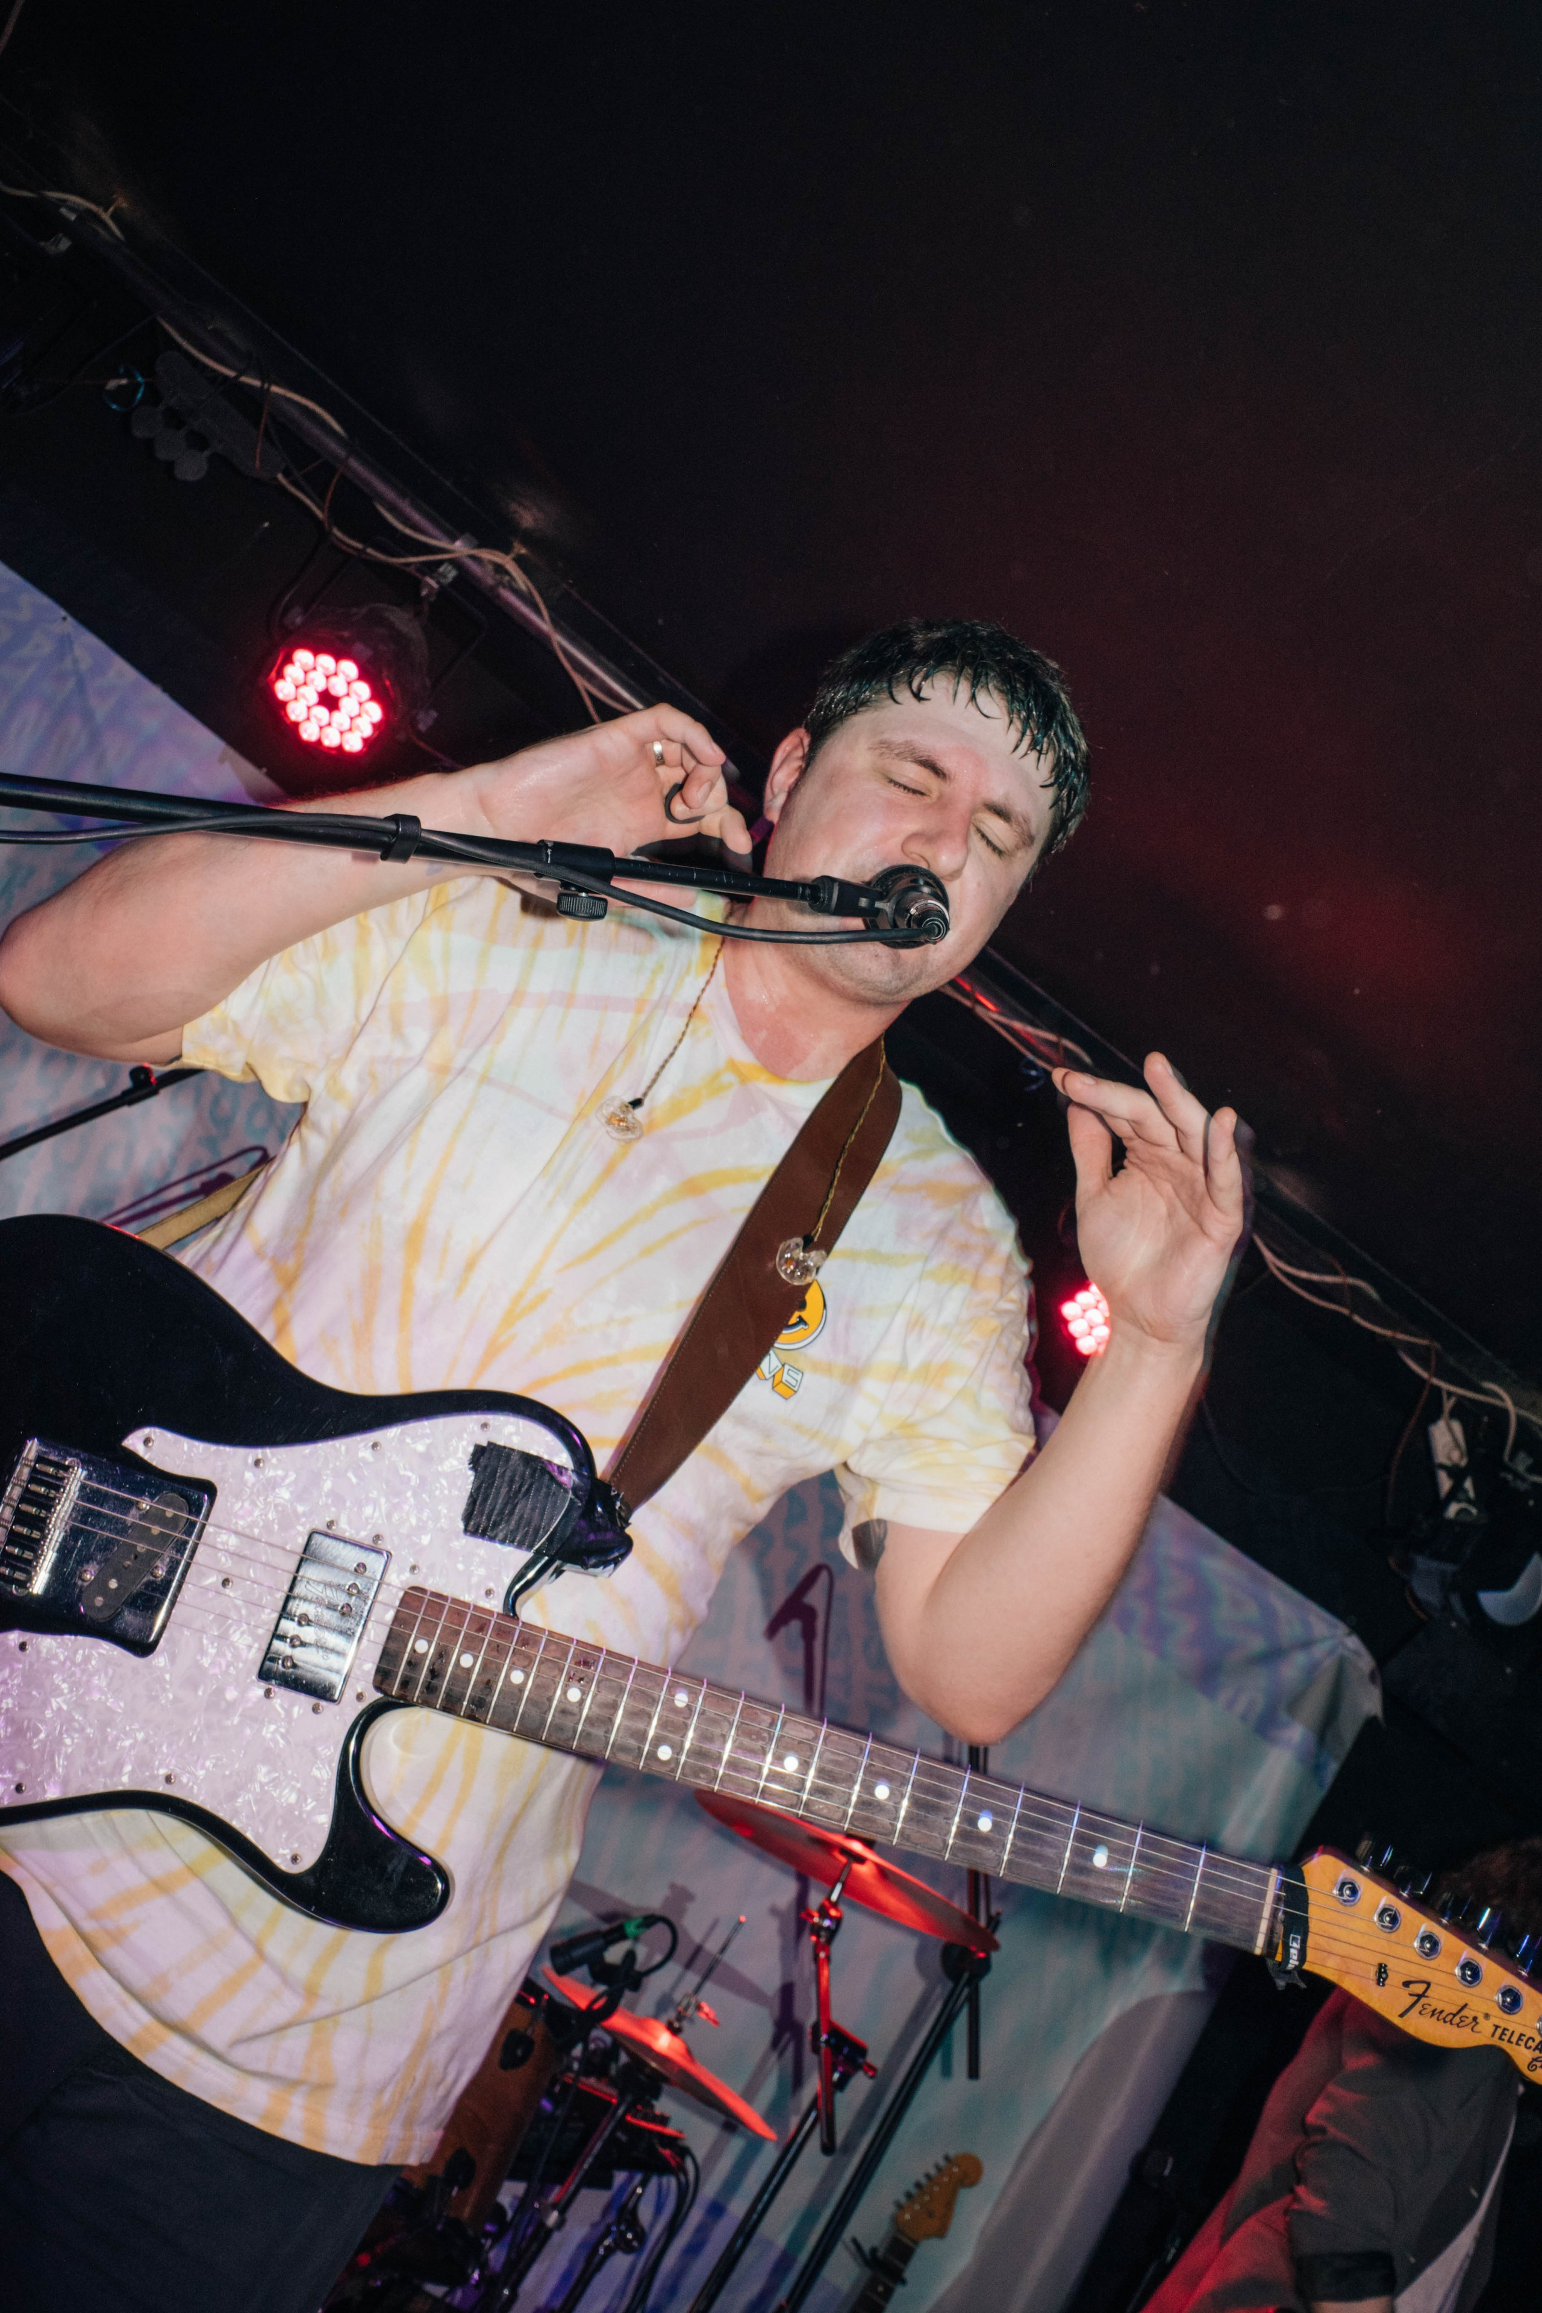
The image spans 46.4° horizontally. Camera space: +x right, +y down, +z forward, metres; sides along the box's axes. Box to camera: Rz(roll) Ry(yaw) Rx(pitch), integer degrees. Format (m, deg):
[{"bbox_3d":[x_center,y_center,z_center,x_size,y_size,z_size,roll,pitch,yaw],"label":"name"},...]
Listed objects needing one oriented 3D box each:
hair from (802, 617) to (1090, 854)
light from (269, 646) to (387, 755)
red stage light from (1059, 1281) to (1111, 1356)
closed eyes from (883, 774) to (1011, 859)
[{"bbox_3d":[0.113,-0.261,1.160,0.180,0.155,0.190,27,1,-17],"label":"hair"},{"bbox_3d":[-0.580,-0.647,2.460,0.185,0.125,0.185,43,-50,-19],"label":"light"},{"bbox_3d":[0.515,0.213,2.643,0.185,0.125,0.185,38,-53,-5],"label":"red stage light"},{"bbox_3d":[0.104,-0.206,1.088,0.093,0.025,0.027,27,1,-17],"label":"closed eyes"}]

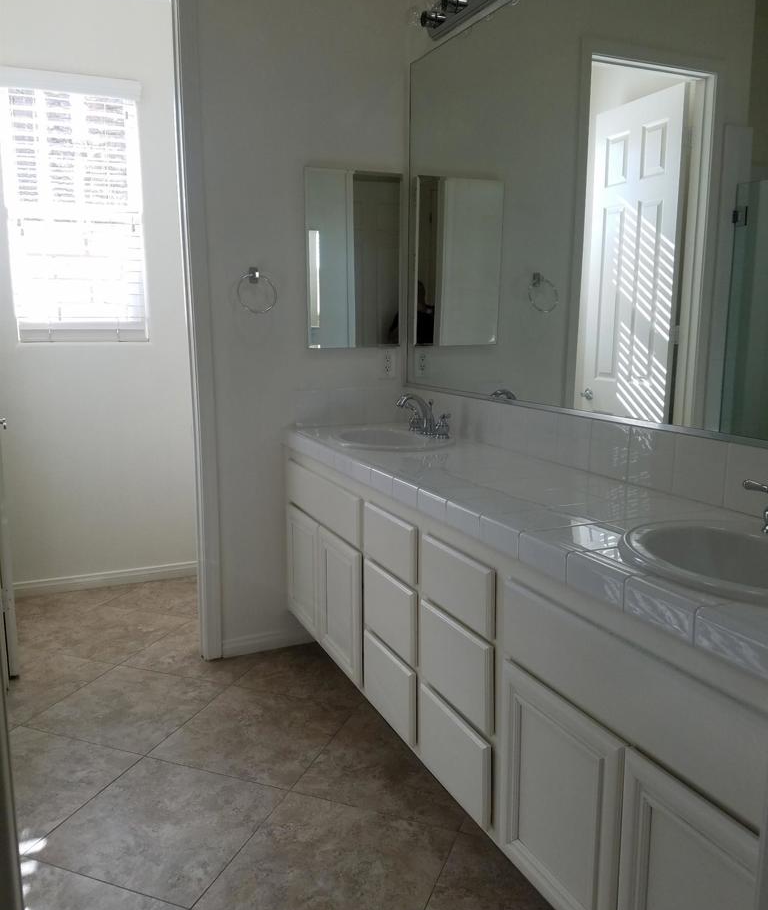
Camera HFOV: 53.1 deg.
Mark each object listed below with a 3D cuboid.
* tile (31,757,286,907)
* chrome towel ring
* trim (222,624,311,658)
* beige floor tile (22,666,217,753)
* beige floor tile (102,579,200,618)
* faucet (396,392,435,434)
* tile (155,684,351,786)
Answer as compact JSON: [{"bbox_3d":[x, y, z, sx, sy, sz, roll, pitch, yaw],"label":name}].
[{"bbox_3d":[-0.581,0.981,2.044,0.487,0.010,0.487,4,11,20],"label":"tile"},{"bbox_3d":[-0.468,-0.605,2.827,0.147,0.168,0.066,-5,11,-24],"label":"chrome towel ring"},{"bbox_3d":[-0.454,0.749,3.116,0.399,0.073,0.014,-5,11,-24],"label":"trim"},{"bbox_3d":[-0.872,0.872,2.663,0.487,0.010,0.487,4,11,20],"label":"beige floor tile"},{"bbox_3d":[-0.994,0.682,3.735,0.487,0.010,0.487,4,11,20],"label":"beige floor tile"},{"bbox_3d":[0.119,-0.147,2.798,0.150,0.150,0.058,-5,11,-24],"label":"faucet"},{"bbox_3d":[-0.412,0.901,2.497,0.487,0.010,0.487,4,11,20],"label":"tile"}]

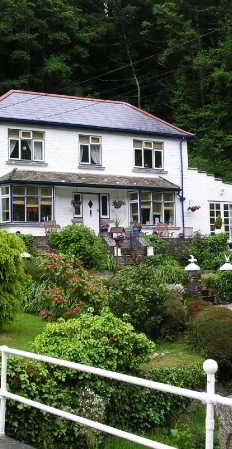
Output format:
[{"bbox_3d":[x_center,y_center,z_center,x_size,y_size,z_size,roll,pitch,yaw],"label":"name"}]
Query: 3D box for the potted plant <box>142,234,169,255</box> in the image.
[{"bbox_3d":[1.681,0.851,28.000,1.106,0.893,0.996,-1,-5,0],"label":"potted plant"}]

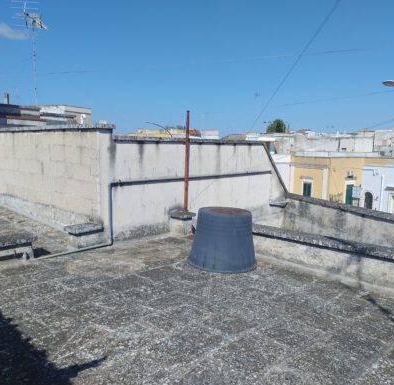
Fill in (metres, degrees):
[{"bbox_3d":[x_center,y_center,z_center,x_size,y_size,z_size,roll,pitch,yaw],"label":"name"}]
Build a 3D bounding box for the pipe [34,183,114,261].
[{"bbox_3d":[-1.774,0.394,5.368,1.242,0.998,0.070,-6,9,-43],"label":"pipe"}]

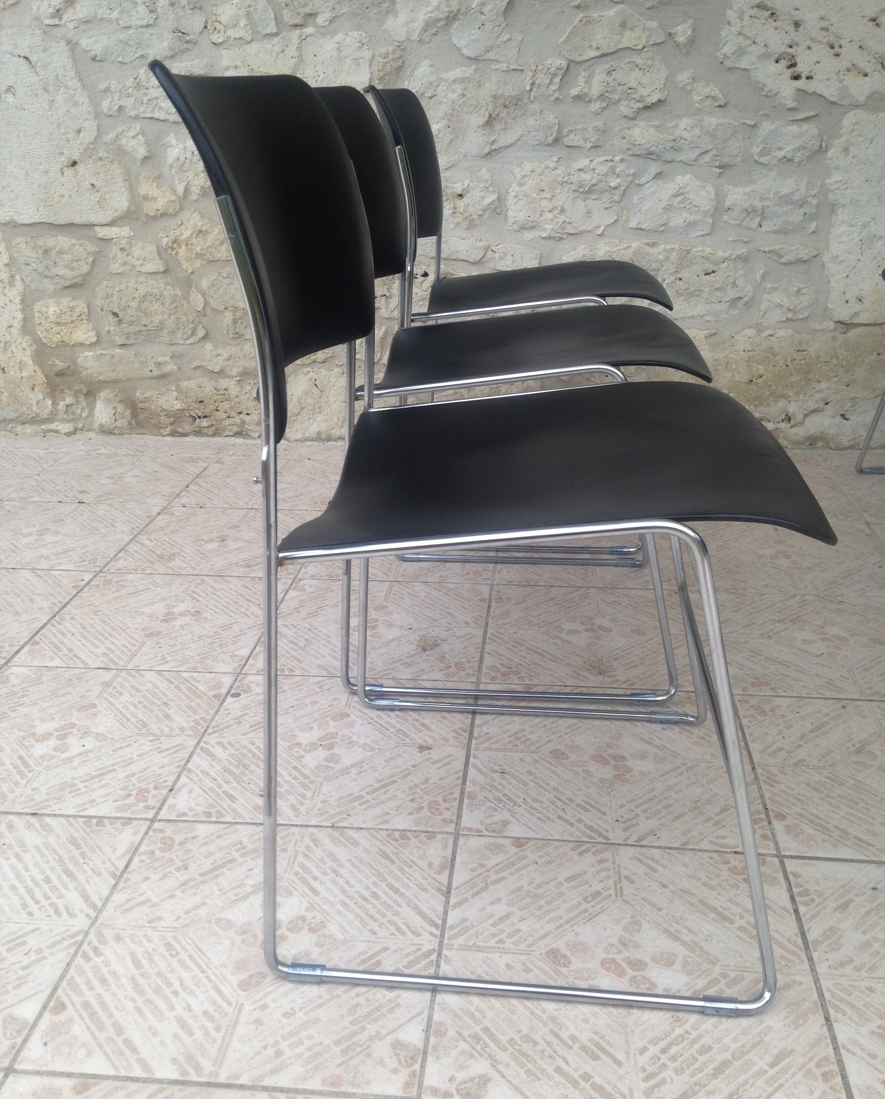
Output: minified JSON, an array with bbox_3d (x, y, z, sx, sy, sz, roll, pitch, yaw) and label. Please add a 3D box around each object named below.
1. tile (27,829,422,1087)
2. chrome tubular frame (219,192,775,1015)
[{"bbox_3d":[-0.168,0.367,1.053,0.329,0.010,0.338,2,21,6],"label":"tile"},{"bbox_3d":[0.086,-0.011,1.082,0.455,0.668,0.500,2,21,6],"label":"chrome tubular frame"}]

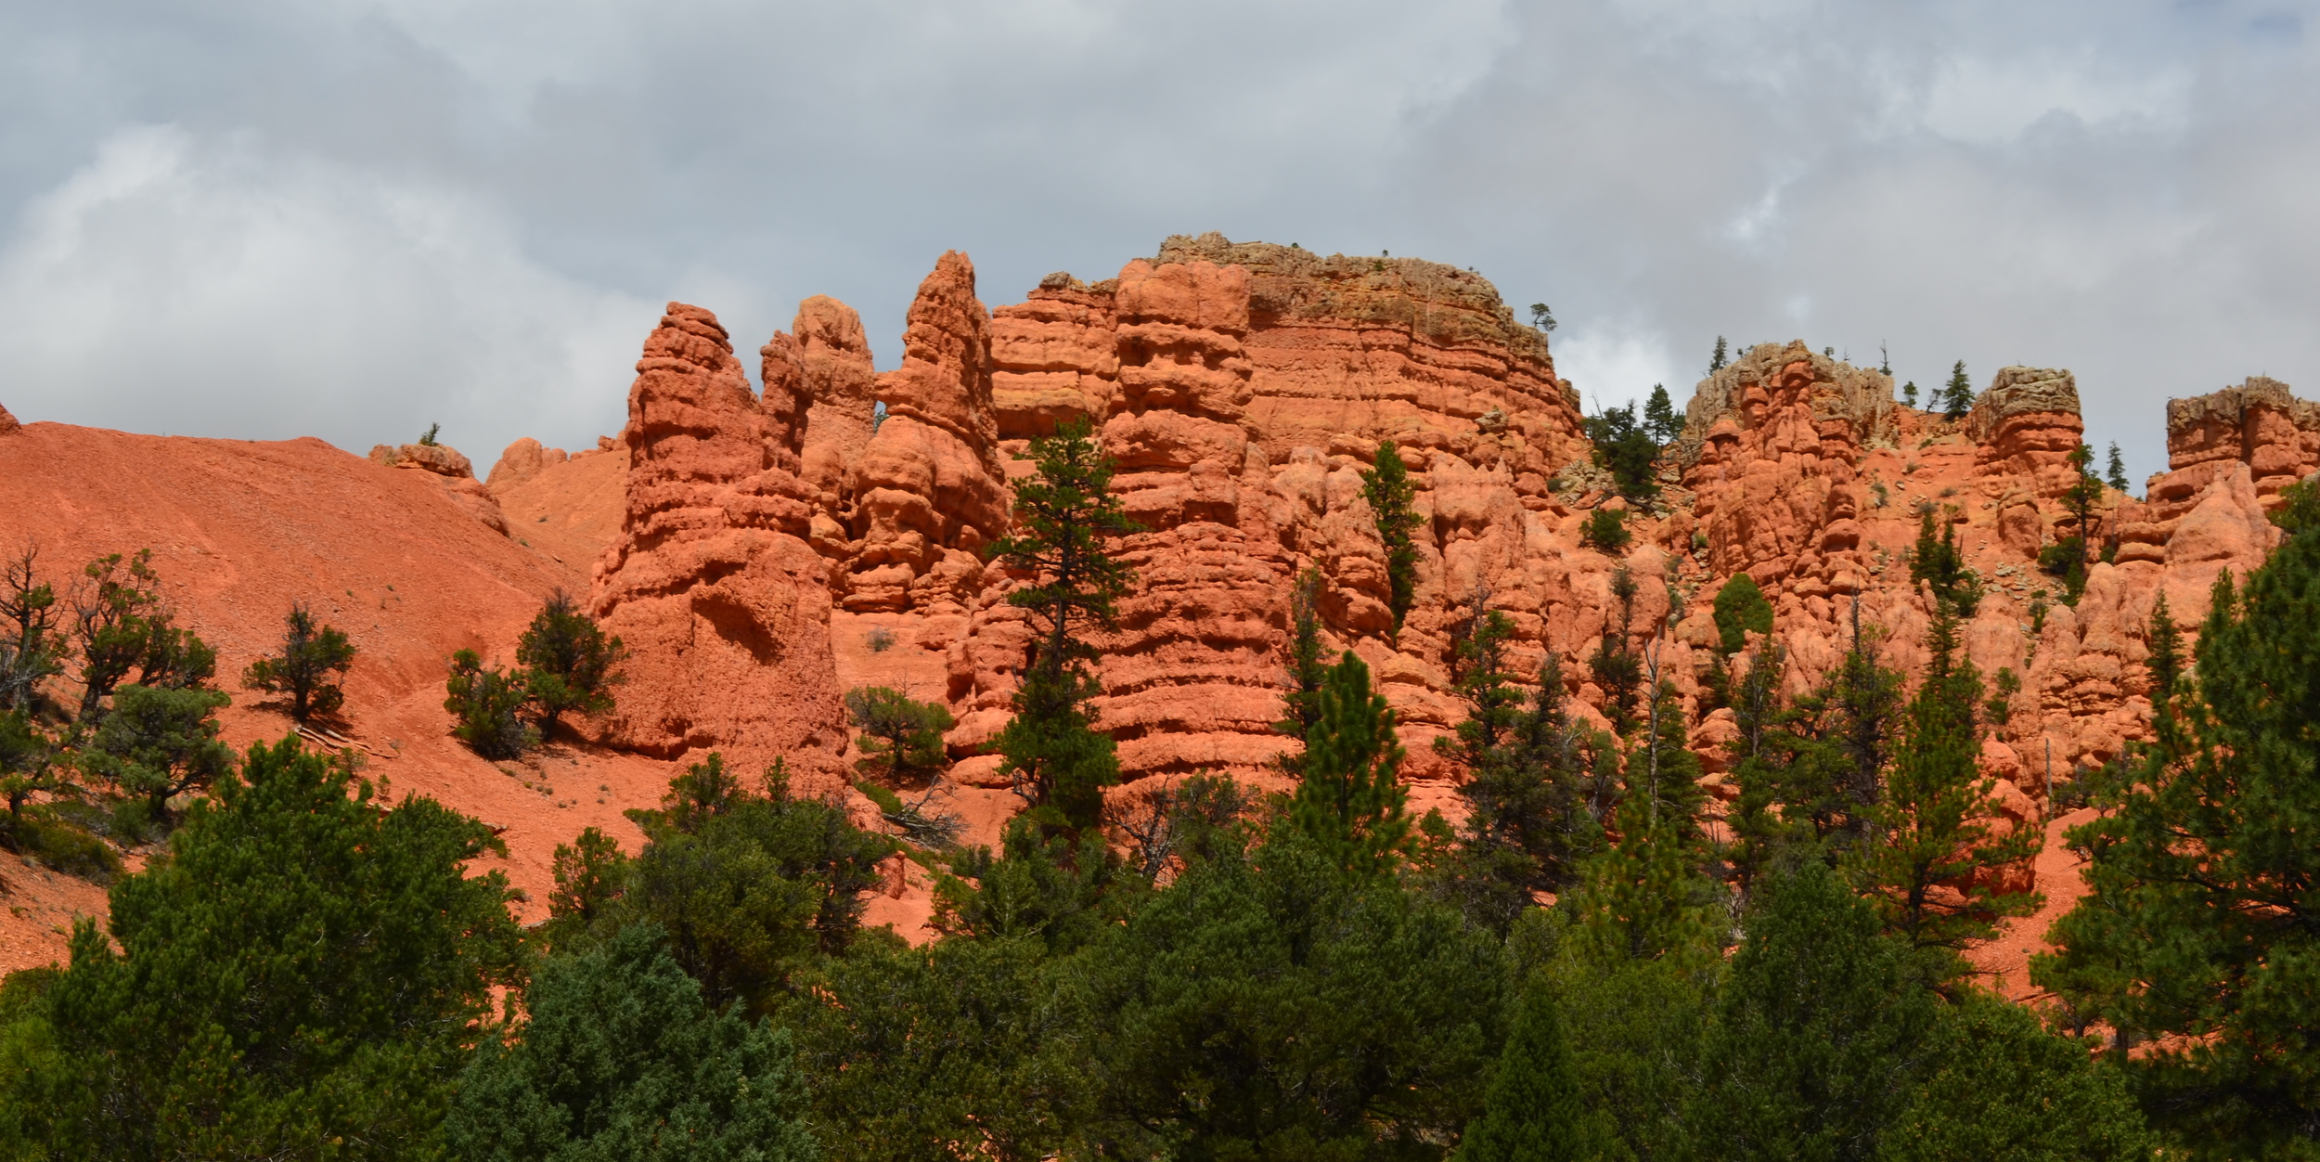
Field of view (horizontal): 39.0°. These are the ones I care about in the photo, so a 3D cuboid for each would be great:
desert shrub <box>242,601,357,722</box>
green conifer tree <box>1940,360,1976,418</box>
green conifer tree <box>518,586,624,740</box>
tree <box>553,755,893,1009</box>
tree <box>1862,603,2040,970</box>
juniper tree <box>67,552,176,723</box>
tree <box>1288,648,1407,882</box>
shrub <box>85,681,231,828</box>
[{"bbox_3d":[-27.768,2.598,106.000,3.690,3.940,3.510,3,-13,-15],"label":"desert shrub"},{"bbox_3d":[64.441,-15.520,265.000,2.780,5.010,2.780,-3,-13,14],"label":"green conifer tree"},{"bbox_3d":[-19.429,2.702,108.000,3.580,4.980,3.400,2,-13,-10],"label":"green conifer tree"},{"bbox_3d":[-8.791,6.173,66.000,6.820,5.450,5.800,2,-13,-7],"label":"tree"},{"bbox_3d":[22.919,6.149,95.015,4.940,11.228,4.693,-2,-13,13],"label":"tree"},{"bbox_3d":[-27.819,1.518,88.003,2.848,4.759,2.706,5,-13,-17],"label":"juniper tree"},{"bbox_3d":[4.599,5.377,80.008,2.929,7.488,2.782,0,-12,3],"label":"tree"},{"bbox_3d":[-28.118,4.793,92.000,4.120,4.010,3.910,4,-13,-17],"label":"shrub"}]

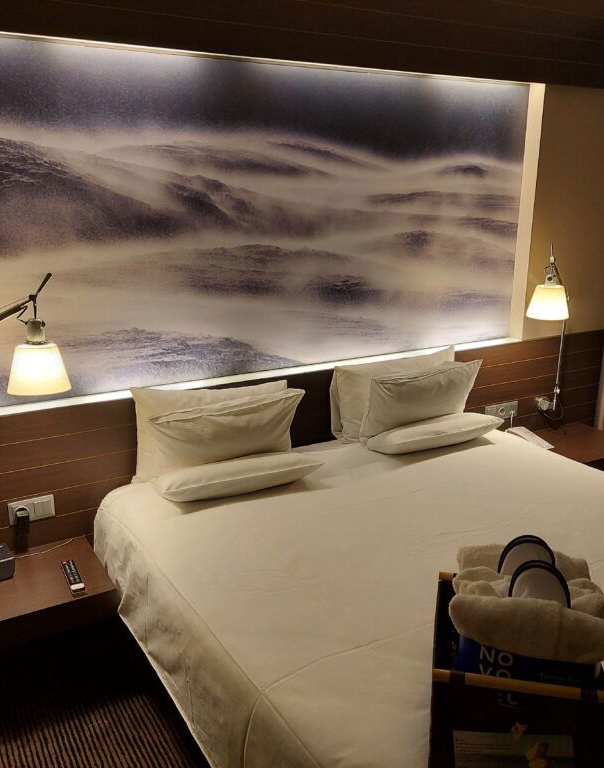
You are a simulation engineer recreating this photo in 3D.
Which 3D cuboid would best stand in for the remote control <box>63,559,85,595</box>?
[{"bbox_3d":[-0.755,0.644,2.343,0.045,0.021,0.225,-8,18,-26],"label":"remote control"}]

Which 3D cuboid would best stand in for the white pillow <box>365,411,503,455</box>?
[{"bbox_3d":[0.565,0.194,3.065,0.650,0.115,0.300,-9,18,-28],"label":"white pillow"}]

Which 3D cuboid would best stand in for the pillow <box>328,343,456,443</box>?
[{"bbox_3d":[0.419,0.053,3.124,0.650,0.370,0.150,-9,14,-28],"label":"pillow"}]

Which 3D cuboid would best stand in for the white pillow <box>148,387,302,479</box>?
[{"bbox_3d":[-0.262,0.215,2.605,0.620,0.330,0.140,-9,12,-28],"label":"white pillow"}]

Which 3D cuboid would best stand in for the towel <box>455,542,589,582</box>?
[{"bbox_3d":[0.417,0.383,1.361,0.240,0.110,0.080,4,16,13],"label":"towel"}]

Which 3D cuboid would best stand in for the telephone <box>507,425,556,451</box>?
[{"bbox_3d":[1.126,0.289,3.527,0.160,0.070,0.215,-9,18,-28],"label":"telephone"}]

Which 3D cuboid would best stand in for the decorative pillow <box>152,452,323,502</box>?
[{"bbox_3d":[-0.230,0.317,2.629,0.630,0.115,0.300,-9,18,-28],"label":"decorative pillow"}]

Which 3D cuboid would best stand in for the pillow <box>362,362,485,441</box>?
[{"bbox_3d":[0.513,0.089,3.034,0.610,0.340,0.140,-9,13,-28],"label":"pillow"}]

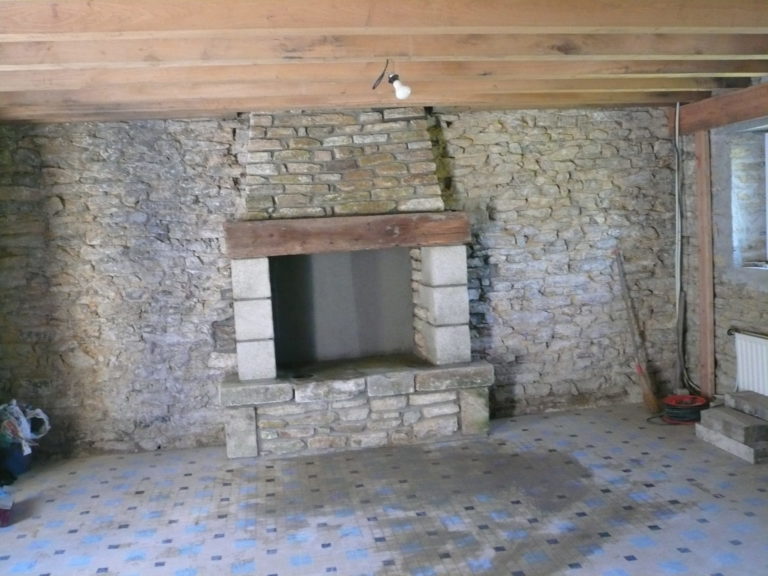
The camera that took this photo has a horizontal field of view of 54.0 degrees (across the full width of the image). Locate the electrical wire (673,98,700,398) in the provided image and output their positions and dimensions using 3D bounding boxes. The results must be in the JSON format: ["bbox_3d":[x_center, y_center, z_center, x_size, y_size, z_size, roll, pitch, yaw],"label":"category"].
[{"bbox_3d":[2.302,-0.285,5.734,0.200,2.230,0.100,-4,5,-9],"label":"electrical wire"}]

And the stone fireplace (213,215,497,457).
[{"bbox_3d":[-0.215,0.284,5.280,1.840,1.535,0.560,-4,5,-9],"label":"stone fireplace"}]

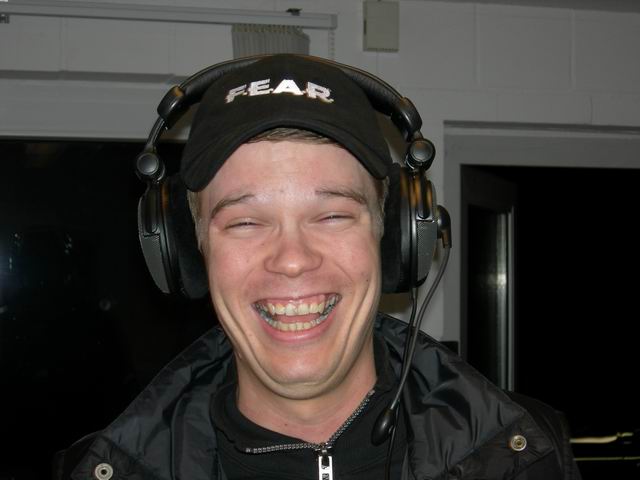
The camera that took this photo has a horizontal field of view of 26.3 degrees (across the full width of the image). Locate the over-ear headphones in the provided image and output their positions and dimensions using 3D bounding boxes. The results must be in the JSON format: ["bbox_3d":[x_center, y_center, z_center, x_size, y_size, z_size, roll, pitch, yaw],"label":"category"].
[{"bbox_3d":[-0.025,-0.049,1.045,0.227,0.188,0.096,-2,-2,-3],"label":"over-ear headphones"}]

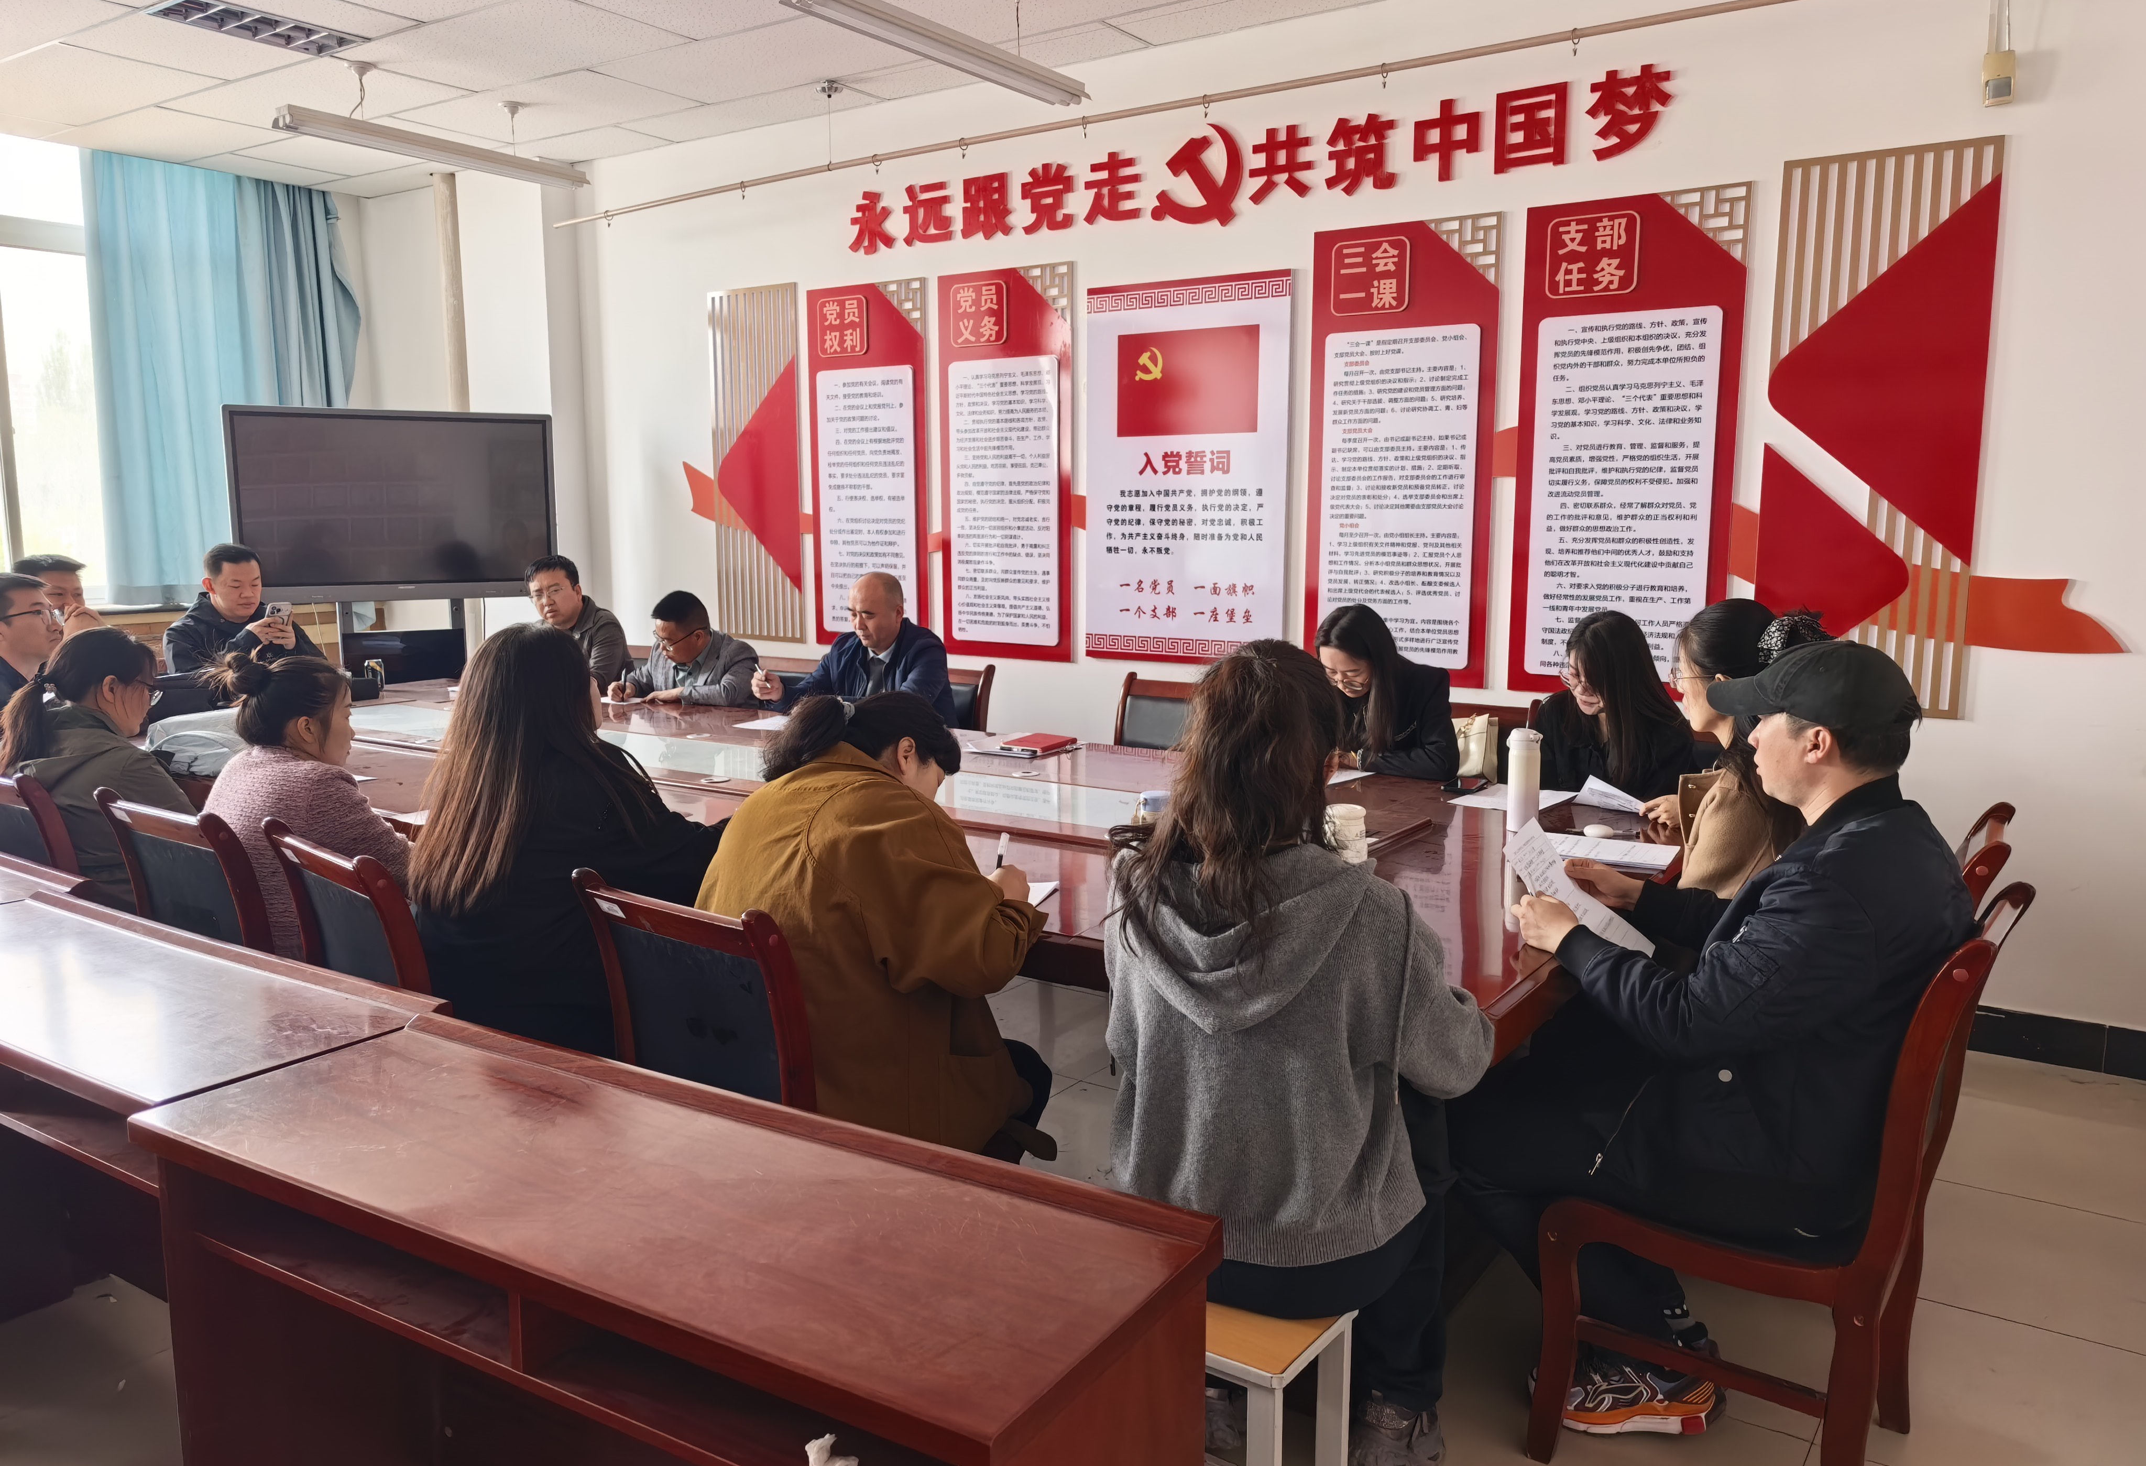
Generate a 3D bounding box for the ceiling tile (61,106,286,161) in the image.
[{"bbox_3d":[-3.850,-2.561,6.391,0.964,0.018,0.599,6,11,34],"label":"ceiling tile"}]

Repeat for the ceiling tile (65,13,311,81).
[{"bbox_3d":[-3.063,-2.380,5.162,0.595,0.020,0.595,6,10,33],"label":"ceiling tile"}]

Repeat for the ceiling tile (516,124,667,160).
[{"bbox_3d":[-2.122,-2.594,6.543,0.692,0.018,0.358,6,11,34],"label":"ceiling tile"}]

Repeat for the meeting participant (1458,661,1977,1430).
[{"bbox_3d":[0.993,0.506,2.324,0.700,1.315,0.560,6,11,34],"label":"meeting participant"}]

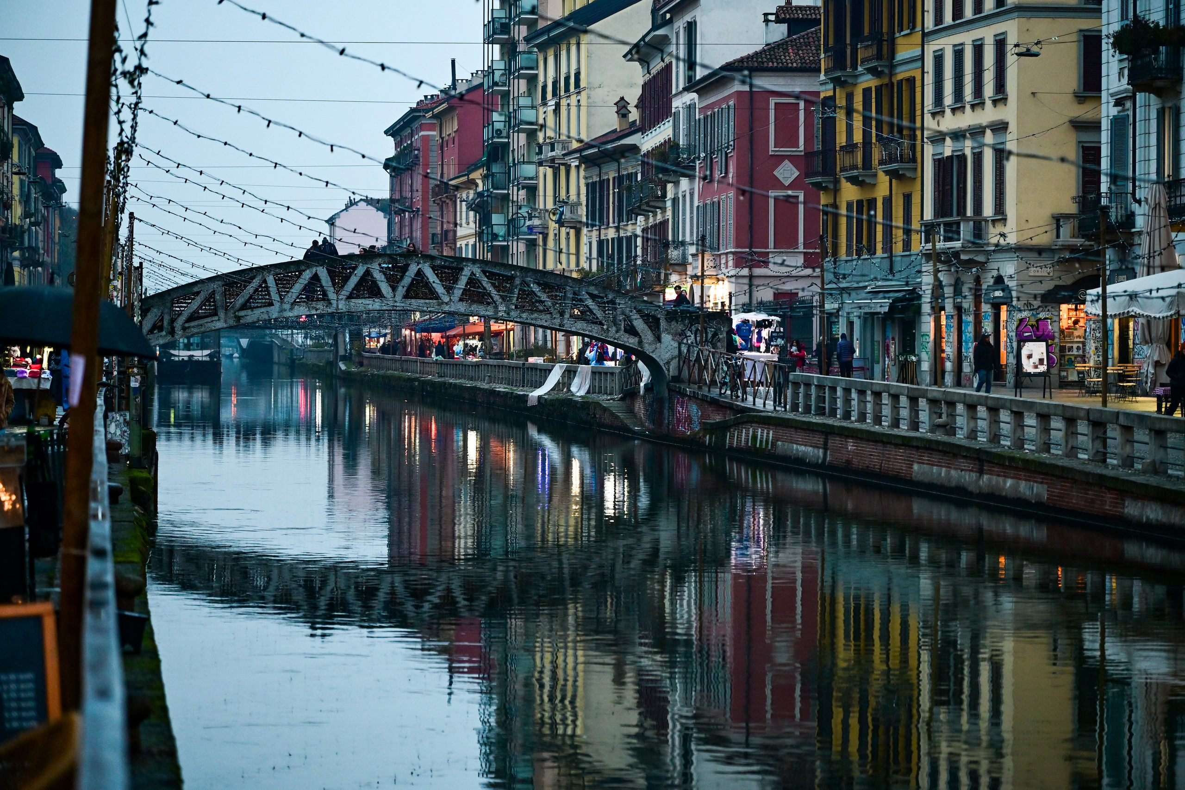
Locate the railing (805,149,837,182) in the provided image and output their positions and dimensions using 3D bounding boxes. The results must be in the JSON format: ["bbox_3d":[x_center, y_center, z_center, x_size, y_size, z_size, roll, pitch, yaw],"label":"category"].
[{"bbox_3d":[8.735,-8.655,149.298,0.760,1.080,2.500,0,1,-10],"label":"railing"}]

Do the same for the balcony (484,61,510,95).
[{"bbox_3d":[-5.601,-18.667,233.428,0.950,1.650,4.800,0,1,-7],"label":"balcony"}]

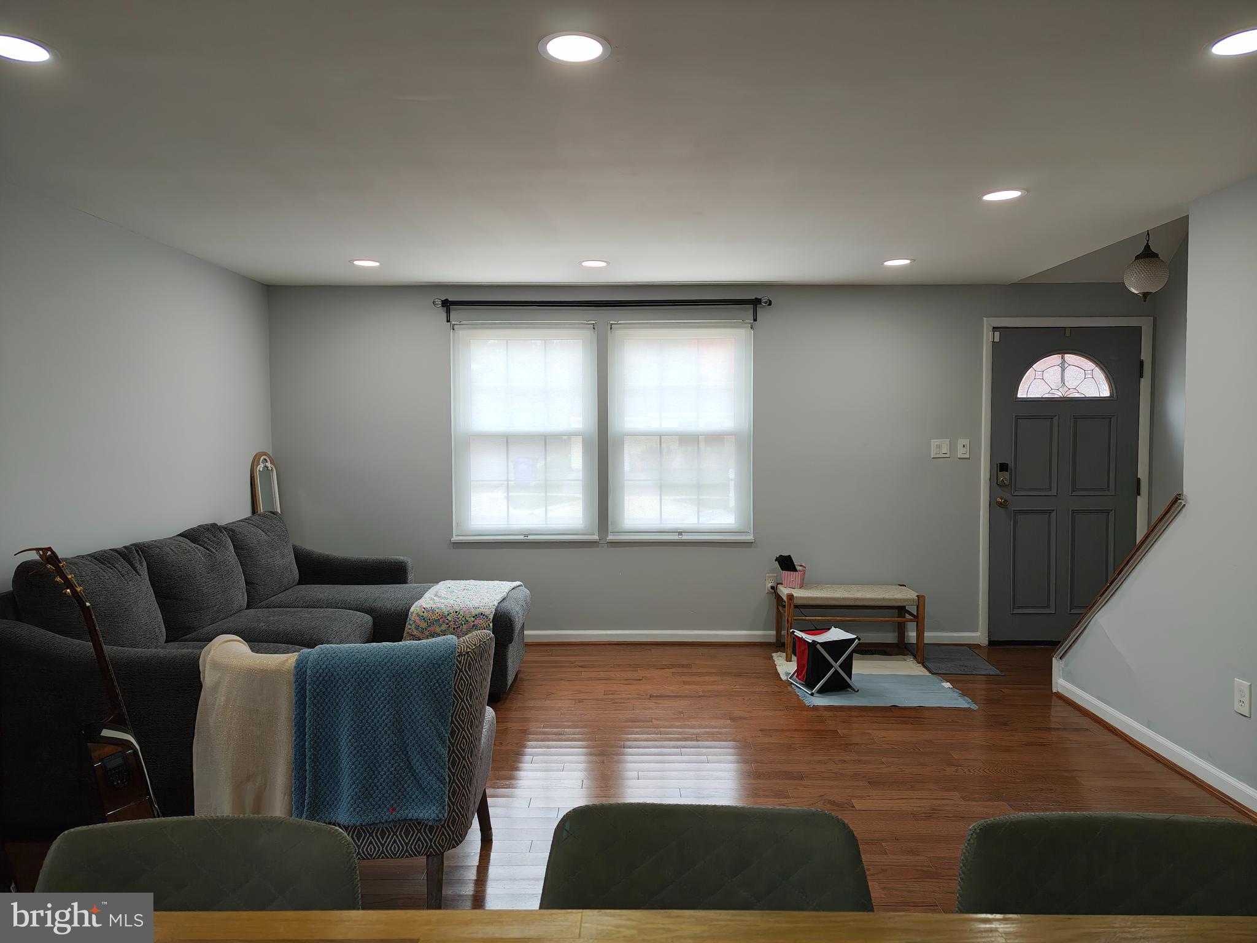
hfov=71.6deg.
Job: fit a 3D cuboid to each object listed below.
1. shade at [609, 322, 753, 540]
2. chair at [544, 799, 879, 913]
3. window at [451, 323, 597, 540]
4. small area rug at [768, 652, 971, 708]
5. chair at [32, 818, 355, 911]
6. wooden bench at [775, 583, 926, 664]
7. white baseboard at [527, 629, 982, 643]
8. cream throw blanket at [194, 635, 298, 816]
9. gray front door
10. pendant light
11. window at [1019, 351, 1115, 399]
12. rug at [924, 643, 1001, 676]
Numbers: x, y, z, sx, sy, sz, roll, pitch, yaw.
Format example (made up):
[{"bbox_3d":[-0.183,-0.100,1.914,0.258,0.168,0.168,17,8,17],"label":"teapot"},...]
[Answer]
[{"bbox_3d":[0.330,-0.251,5.474,0.901,1.356,0.060,0,3,0],"label":"shade"},{"bbox_3d":[0.100,0.933,1.072,0.500,0.840,0.570,0,3,3],"label":"chair"},{"bbox_3d":[-0.652,-0.249,5.460,0.918,1.360,0.100,0,3,0],"label":"window"},{"bbox_3d":[1.295,1.123,4.764,0.820,0.012,1.030,0,3,0],"label":"small area rug"},{"bbox_3d":[-0.582,0.883,0.975,0.465,0.825,0.560,0,3,0],"label":"chair"},{"bbox_3d":[1.325,0.906,5.249,0.810,0.400,0.420,0,3,0],"label":"wooden bench"},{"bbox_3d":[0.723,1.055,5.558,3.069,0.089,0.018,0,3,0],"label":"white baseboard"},{"bbox_3d":[-1.015,0.662,2.330,0.255,0.480,0.230,0,3,0],"label":"cream throw blanket"},{"bbox_3d":[2.764,0.087,5.513,0.938,2.009,0.055,0,3,0],"label":"gray front door"},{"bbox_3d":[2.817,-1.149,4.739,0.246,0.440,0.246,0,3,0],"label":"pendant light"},{"bbox_3d":[2.742,-0.600,5.475,0.605,0.292,0.040,0,3,0],"label":"window"},{"bbox_3d":[1.934,1.117,5.218,0.382,0.010,0.687,0,3,0],"label":"rug"}]

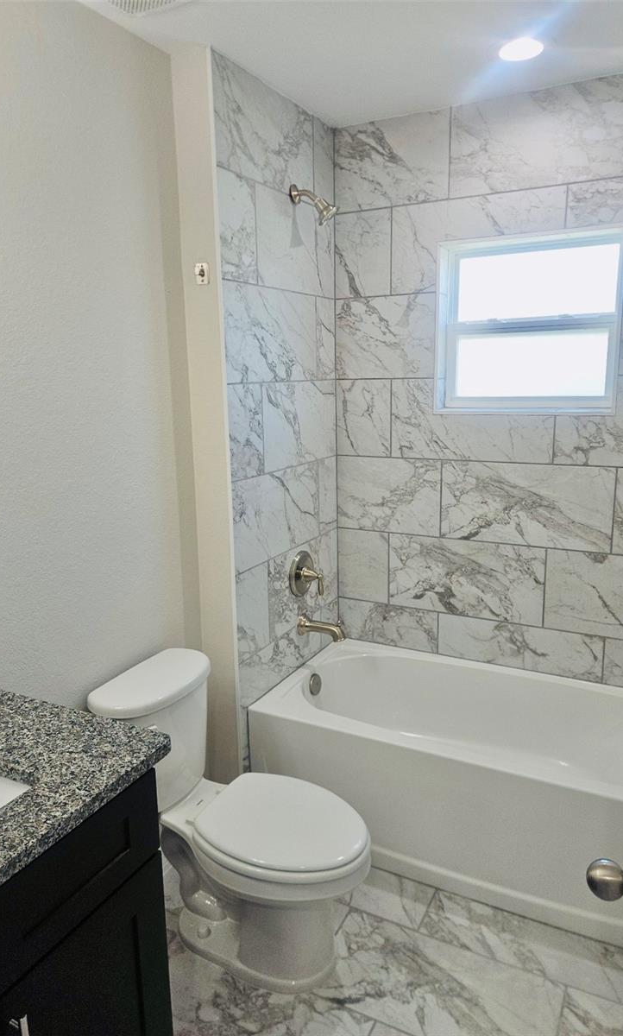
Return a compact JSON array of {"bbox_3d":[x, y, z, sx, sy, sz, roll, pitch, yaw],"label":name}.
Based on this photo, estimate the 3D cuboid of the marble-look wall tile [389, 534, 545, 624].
[{"bbox_3d":[0.596,0.235,2.694,0.613,0.305,0.010,5,14,27],"label":"marble-look wall tile"}]

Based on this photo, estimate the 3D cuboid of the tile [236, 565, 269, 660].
[{"bbox_3d":[-0.200,0.318,2.343,0.010,0.302,0.197,5,14,28],"label":"tile"}]

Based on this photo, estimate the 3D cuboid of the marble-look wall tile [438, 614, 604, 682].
[{"bbox_3d":[0.790,0.491,2.648,0.616,0.178,0.010,5,14,27],"label":"marble-look wall tile"}]

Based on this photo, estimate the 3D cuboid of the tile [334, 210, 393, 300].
[{"bbox_3d":[0.197,-0.995,2.605,0.226,0.302,0.010,5,14,28],"label":"tile"}]

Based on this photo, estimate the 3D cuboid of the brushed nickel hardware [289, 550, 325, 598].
[{"bbox_3d":[0.005,0.219,2.616,0.105,0.178,0.178,5,14,28],"label":"brushed nickel hardware"}]

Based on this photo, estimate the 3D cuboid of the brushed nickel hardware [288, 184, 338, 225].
[{"bbox_3d":[0.015,-1.065,2.341,0.166,0.146,0.081,5,14,28],"label":"brushed nickel hardware"}]

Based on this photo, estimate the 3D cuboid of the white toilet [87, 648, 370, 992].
[{"bbox_3d":[-0.188,0.829,1.900,0.755,0.725,0.420,5,14,28],"label":"white toilet"}]

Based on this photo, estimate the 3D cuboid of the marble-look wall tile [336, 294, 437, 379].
[{"bbox_3d":[0.282,-0.695,2.650,0.406,0.305,0.010,5,14,27],"label":"marble-look wall tile"}]

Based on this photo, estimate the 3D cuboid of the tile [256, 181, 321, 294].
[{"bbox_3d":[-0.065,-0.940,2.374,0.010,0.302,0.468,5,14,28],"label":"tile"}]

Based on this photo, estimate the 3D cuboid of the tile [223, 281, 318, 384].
[{"bbox_3d":[-0.125,-0.615,2.319,0.010,0.302,0.590,5,14,28],"label":"tile"}]

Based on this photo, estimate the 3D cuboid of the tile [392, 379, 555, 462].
[{"bbox_3d":[0.587,-0.367,2.563,0.612,0.305,0.010,5,14,27],"label":"tile"}]

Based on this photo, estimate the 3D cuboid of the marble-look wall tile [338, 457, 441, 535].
[{"bbox_3d":[0.307,-0.091,2.749,0.439,0.302,0.010,5,14,28],"label":"marble-look wall tile"}]

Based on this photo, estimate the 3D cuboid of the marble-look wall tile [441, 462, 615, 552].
[{"bbox_3d":[0.772,-0.048,2.505,0.609,0.302,0.010,5,14,28],"label":"marble-look wall tile"}]

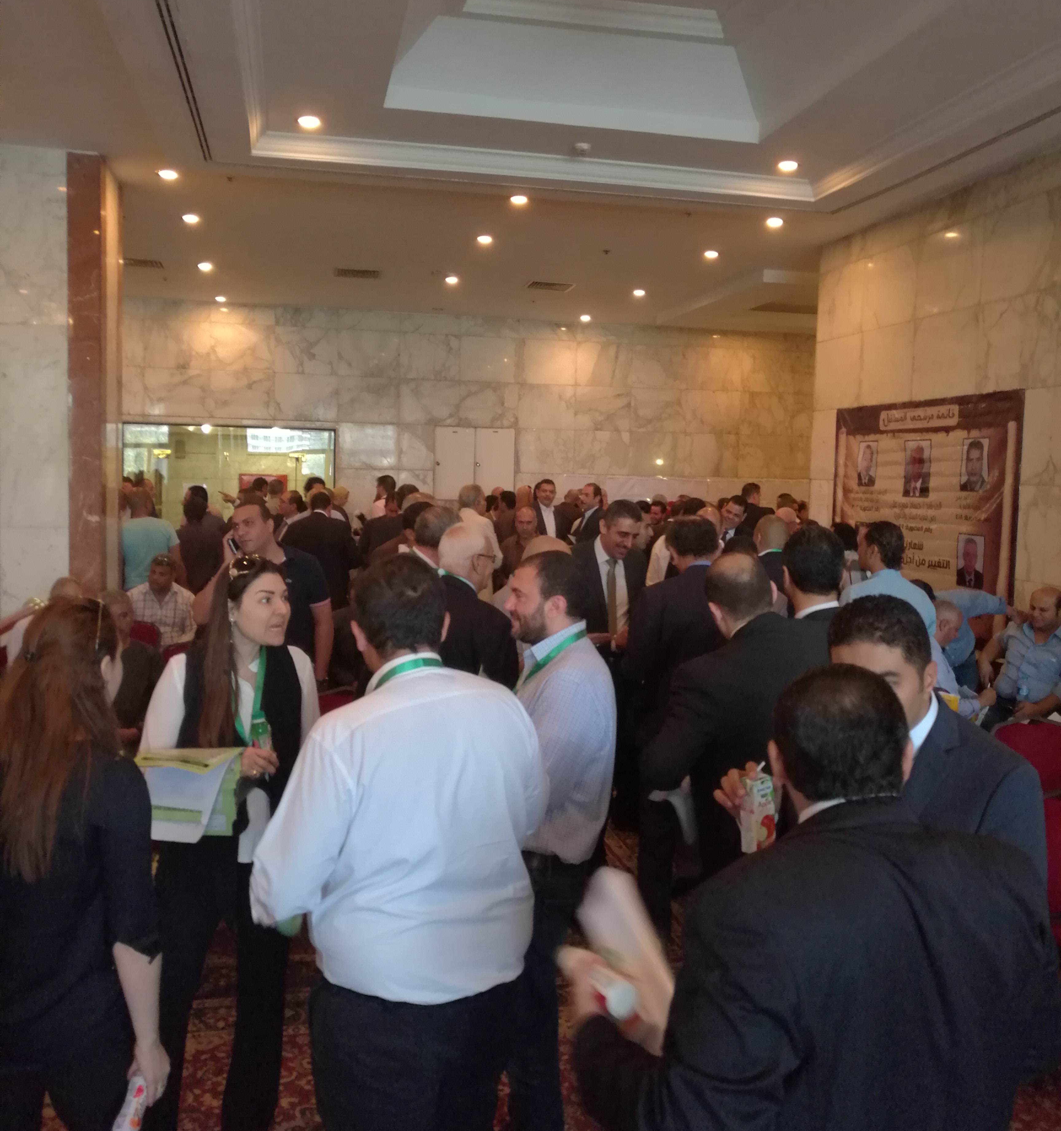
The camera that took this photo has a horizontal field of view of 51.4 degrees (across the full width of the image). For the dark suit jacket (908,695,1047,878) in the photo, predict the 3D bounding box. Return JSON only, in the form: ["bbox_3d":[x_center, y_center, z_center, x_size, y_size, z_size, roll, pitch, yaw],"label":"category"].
[{"bbox_3d":[0.637,0.614,2.001,0.540,0.720,0.360,4,5,23],"label":"dark suit jacket"}]

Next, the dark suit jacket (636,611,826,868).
[{"bbox_3d":[0.616,0.533,3.027,0.560,0.740,0.380,0,5,-18],"label":"dark suit jacket"}]

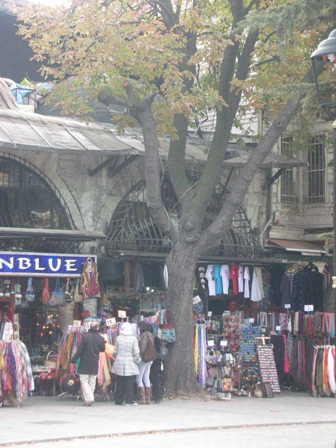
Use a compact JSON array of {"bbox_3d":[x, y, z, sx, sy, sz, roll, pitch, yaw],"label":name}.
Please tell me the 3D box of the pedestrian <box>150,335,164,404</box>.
[{"bbox_3d":[-0.184,2.905,27.800,0.450,1.540,0.360,1,-5,-17],"label":"pedestrian"}]

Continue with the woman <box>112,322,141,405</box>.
[{"bbox_3d":[-0.825,2.802,27.200,0.550,1.660,0.400,0,-4,0],"label":"woman"}]

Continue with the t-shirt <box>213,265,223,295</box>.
[{"bbox_3d":[1.141,1.266,31.000,0.120,0.680,0.400,-2,-5,28],"label":"t-shirt"}]

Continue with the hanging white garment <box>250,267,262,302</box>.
[{"bbox_3d":[2.084,1.425,32.000,0.150,0.820,0.420,-3,-5,32],"label":"hanging white garment"}]

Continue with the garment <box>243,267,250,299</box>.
[{"bbox_3d":[1.844,1.360,31.600,0.120,0.720,0.400,-2,-5,28],"label":"garment"}]

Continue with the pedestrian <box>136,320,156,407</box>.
[{"bbox_3d":[-0.417,2.803,27.400,0.450,1.660,0.380,2,-5,-27],"label":"pedestrian"}]

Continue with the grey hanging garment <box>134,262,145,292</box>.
[{"bbox_3d":[-0.619,1.169,29.700,0.130,0.660,0.400,-3,-5,32],"label":"grey hanging garment"}]

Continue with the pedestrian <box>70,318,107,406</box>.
[{"bbox_3d":[-1.575,2.796,27.100,0.640,1.700,0.450,0,-4,3],"label":"pedestrian"}]

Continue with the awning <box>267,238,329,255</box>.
[{"bbox_3d":[3.169,0.546,33.000,1.350,0.300,0.680,3,-6,-38],"label":"awning"}]

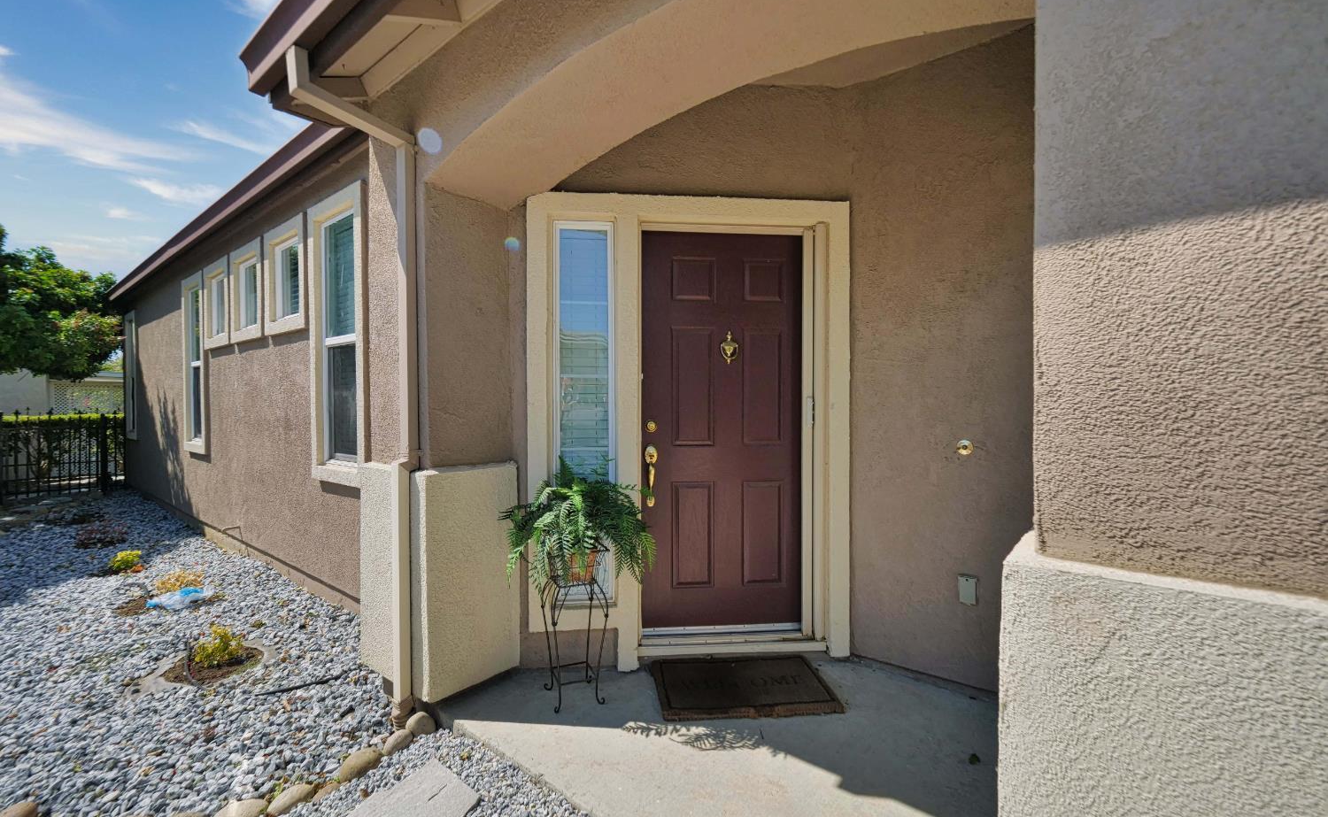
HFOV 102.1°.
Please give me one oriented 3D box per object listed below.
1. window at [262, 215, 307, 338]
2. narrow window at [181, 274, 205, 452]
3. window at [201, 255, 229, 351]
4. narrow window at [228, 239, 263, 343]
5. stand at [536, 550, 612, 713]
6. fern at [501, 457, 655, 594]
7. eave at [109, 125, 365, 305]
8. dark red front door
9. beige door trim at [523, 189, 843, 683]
[{"bbox_3d":[-2.816,-0.975,4.064,0.811,0.810,0.110,0,1,37],"label":"window"},{"bbox_3d":[-4.907,-0.462,5.675,0.836,1.845,0.110,0,1,37],"label":"narrow window"},{"bbox_3d":[-4.217,-0.988,5.138,0.799,0.797,0.110,0,1,37],"label":"window"},{"bbox_3d":[-3.523,-0.982,4.606,0.826,0.801,0.110,0,1,37],"label":"narrow window"},{"bbox_3d":[-0.390,0.919,2.307,0.240,0.640,0.240,0,1,-22],"label":"stand"},{"bbox_3d":[-0.369,0.489,2.301,0.610,0.540,0.570,0,1,-5],"label":"fern"},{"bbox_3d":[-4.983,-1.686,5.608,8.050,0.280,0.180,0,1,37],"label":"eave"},{"bbox_3d":[0.304,0.113,2.758,0.840,2.000,0.050,0,1,-5],"label":"dark red front door"},{"bbox_3d":[0.137,0.123,2.643,1.555,2.250,0.130,0,1,-5],"label":"beige door trim"}]

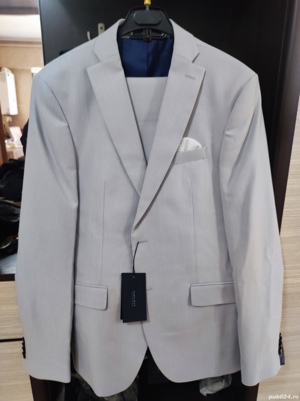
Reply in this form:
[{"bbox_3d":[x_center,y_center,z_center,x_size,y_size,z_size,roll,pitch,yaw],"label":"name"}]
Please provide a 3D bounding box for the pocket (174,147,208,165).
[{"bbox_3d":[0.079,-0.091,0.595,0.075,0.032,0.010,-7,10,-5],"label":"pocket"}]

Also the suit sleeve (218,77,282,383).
[{"bbox_3d":[0.222,0.065,0.630,0.130,0.660,0.140,-1,8,-10],"label":"suit sleeve"}]

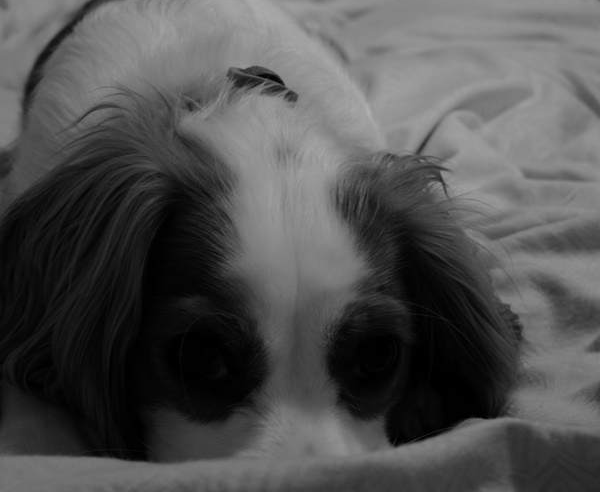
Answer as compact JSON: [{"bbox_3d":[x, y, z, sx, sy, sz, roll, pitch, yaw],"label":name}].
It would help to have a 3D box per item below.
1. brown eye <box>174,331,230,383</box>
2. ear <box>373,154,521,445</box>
[{"bbox_3d":[-0.042,0.048,0.437,0.025,0.020,0.017,3,14,11],"label":"brown eye"},{"bbox_3d":[0.067,0.028,0.465,0.066,0.122,0.065,1,22,2],"label":"ear"}]

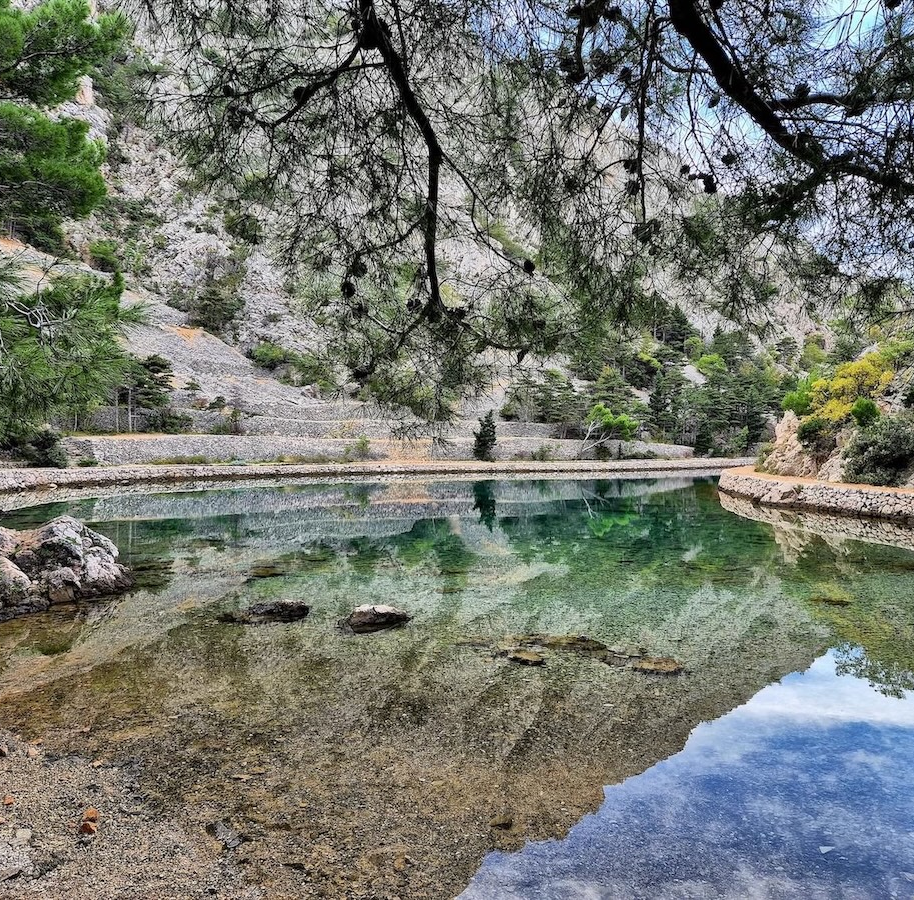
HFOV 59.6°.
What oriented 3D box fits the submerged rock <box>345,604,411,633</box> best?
[{"bbox_3d":[-0.817,1.755,8.300,0.600,0.260,0.420,0,0,-20],"label":"submerged rock"}]

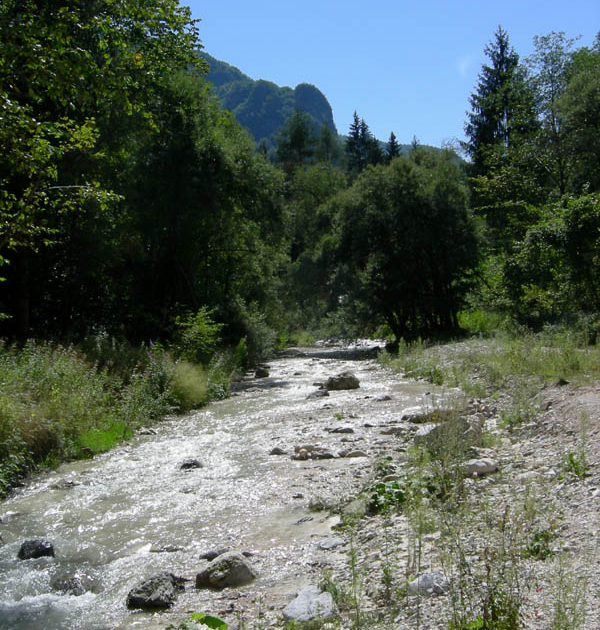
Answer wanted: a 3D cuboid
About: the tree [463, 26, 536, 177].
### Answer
[{"bbox_3d":[11.813,-8.260,52.000,5.000,17.500,5.000,0,0,0],"label":"tree"}]

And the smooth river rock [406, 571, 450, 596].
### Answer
[{"bbox_3d":[0.710,1.488,4.850,0.240,0.110,0.200,0,0,0],"label":"smooth river rock"}]

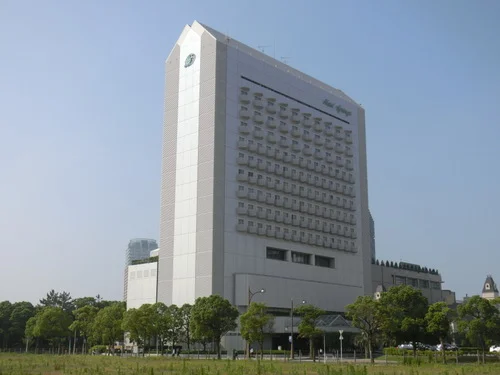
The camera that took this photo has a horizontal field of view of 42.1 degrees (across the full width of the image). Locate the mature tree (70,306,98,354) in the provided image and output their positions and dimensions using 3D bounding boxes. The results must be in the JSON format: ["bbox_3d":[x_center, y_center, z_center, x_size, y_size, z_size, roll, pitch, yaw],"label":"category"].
[{"bbox_3d":[-27.486,23.918,108.963,4.820,8.160,4.820,3,-14,-13],"label":"mature tree"}]

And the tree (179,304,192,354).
[{"bbox_3d":[-10.538,23.811,108.977,3.160,8.270,3.160,1,-14,-5],"label":"tree"}]

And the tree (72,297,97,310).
[{"bbox_3d":[-35.325,29.494,138.973,5.780,12.027,5.780,3,-14,-14],"label":"tree"}]

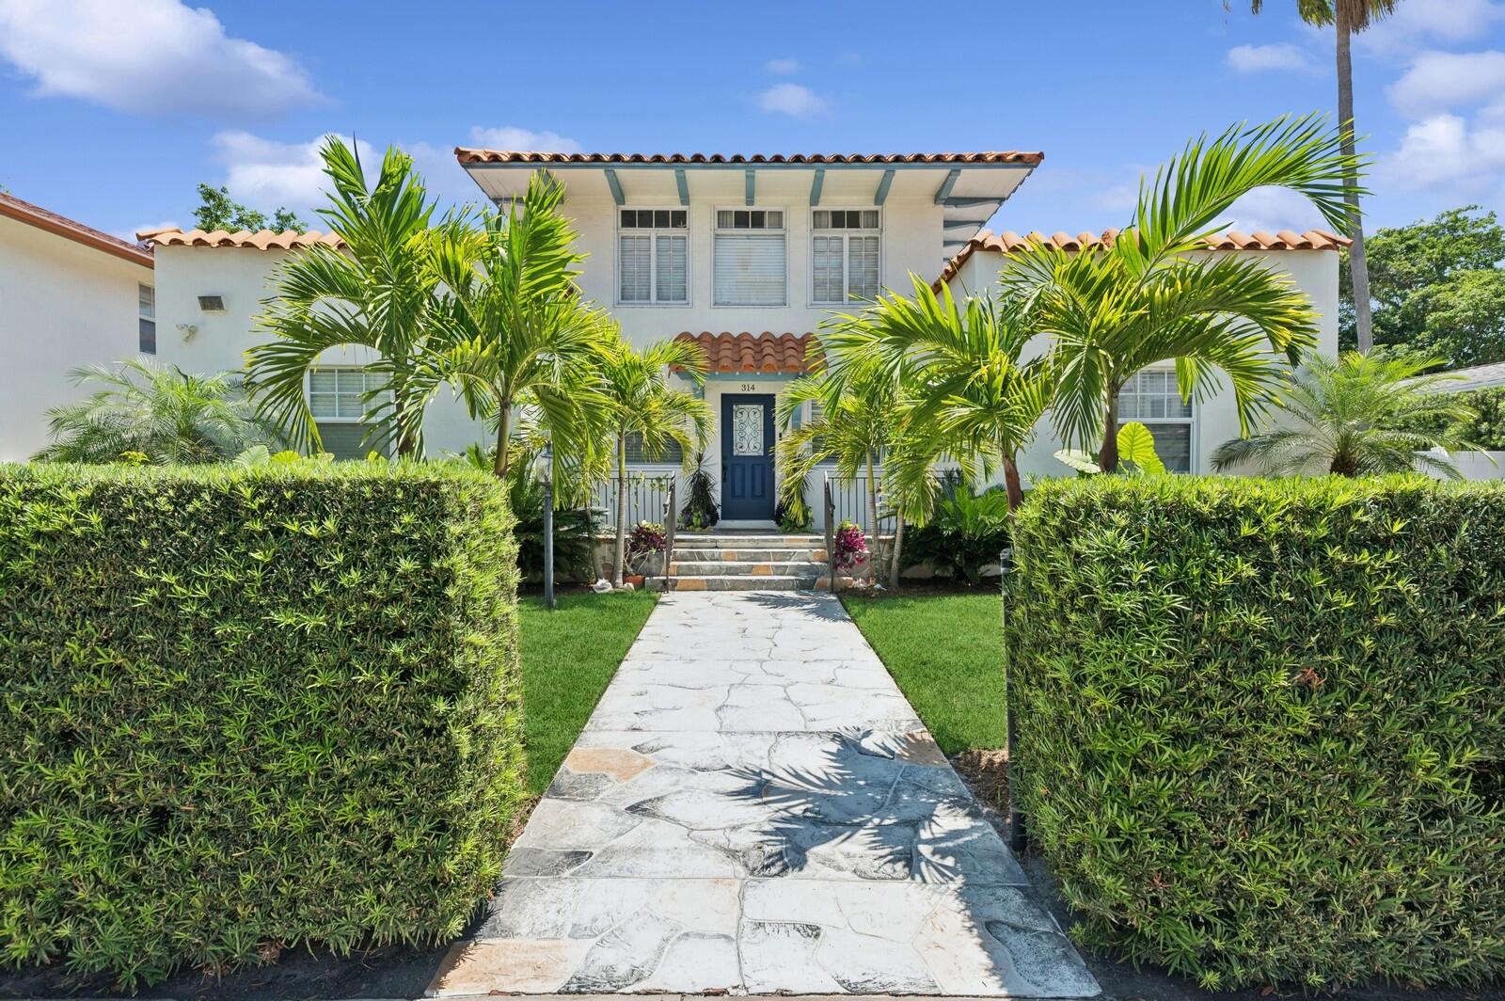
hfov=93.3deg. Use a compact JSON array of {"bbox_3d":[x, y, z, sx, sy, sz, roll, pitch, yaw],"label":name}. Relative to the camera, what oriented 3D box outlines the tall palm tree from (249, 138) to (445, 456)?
[{"bbox_3d":[-2.800,-0.450,4.950,1.550,4.000,1.600,0,1,0],"label":"tall palm tree"}]

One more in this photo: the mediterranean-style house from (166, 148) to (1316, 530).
[{"bbox_3d":[-0.200,-2.400,14.800,16.600,7.000,10.800,0,1,0],"label":"mediterranean-style house"}]

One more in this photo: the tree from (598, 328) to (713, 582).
[{"bbox_3d":[-1.420,-0.500,9.850,1.700,3.400,1.700,0,1,0],"label":"tree"}]

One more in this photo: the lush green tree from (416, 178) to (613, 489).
[{"bbox_3d":[-1.640,-0.330,4.950,1.450,3.800,1.500,0,1,0],"label":"lush green tree"}]

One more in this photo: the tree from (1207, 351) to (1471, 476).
[{"bbox_3d":[5.600,0.000,6.800,2.500,2.800,2.400,0,1,0],"label":"tree"}]

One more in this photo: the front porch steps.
[{"bbox_3d":[-0.160,0.870,10.150,2.500,0.720,1.200,0,1,0],"label":"front porch steps"}]

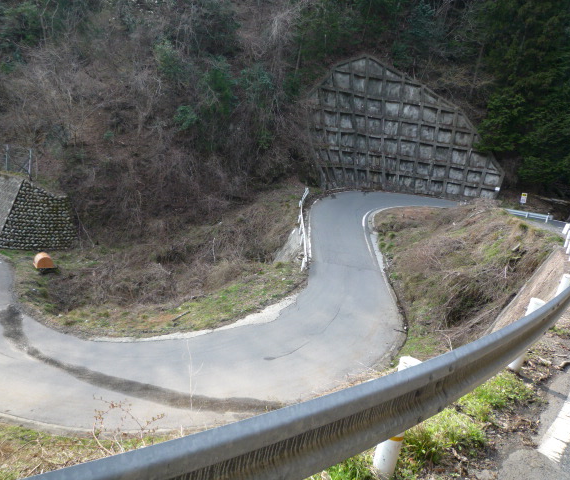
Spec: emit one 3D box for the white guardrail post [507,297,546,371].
[{"bbox_3d":[1.853,0.732,3.551,0.120,0.600,0.120,22,17,37],"label":"white guardrail post"}]

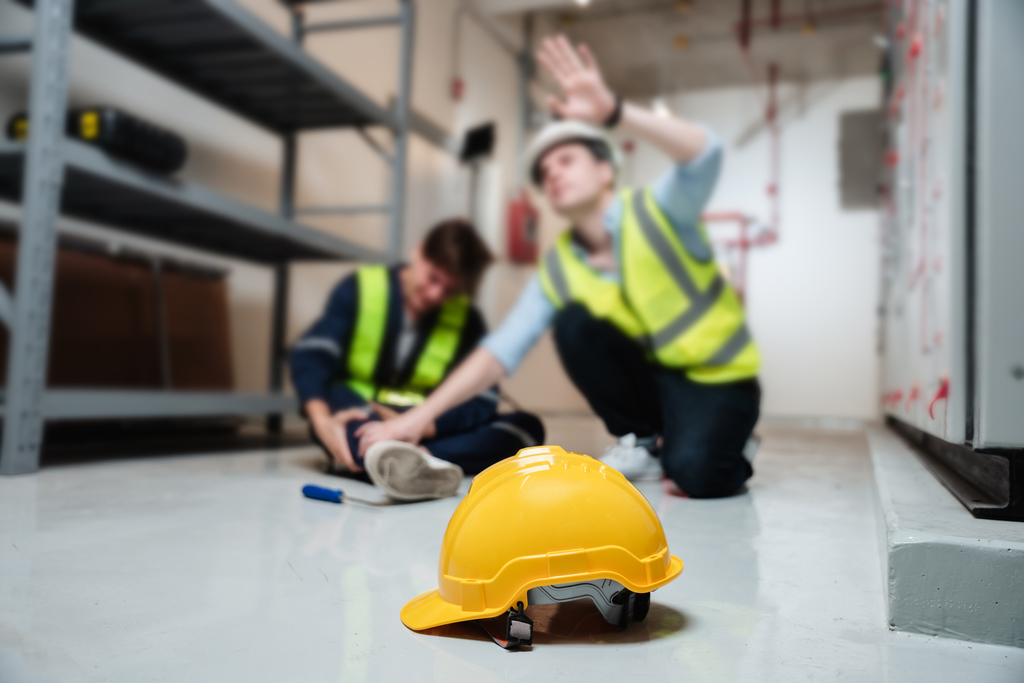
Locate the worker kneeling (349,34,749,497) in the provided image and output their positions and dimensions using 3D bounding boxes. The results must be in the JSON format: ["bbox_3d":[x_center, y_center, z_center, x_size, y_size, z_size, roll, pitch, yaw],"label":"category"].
[{"bbox_3d":[0.256,-0.162,2.333,0.660,1.100,1.200,-1,-4,45],"label":"worker kneeling"}]

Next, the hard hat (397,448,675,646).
[{"bbox_3d":[0.025,0.203,0.937,0.298,0.178,0.225,-5,-3,-5],"label":"hard hat"}]

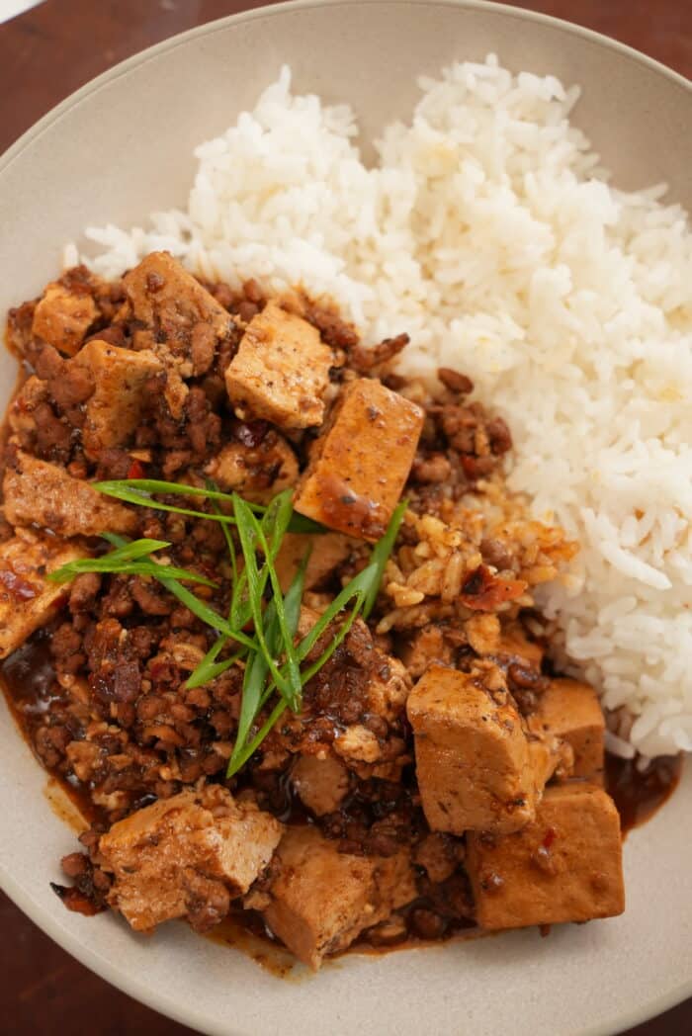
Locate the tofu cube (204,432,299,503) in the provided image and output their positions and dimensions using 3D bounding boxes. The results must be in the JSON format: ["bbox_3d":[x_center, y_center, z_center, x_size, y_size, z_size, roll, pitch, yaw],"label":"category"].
[{"bbox_3d":[-0.023,-0.010,0.199,0.020,0.018,0.018,-5,73,-7],"label":"tofu cube"}]

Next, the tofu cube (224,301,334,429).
[{"bbox_3d":[-0.014,-0.035,0.195,0.021,0.018,0.019,23,76,7],"label":"tofu cube"}]

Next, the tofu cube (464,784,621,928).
[{"bbox_3d":[0.043,0.075,0.183,0.030,0.022,0.025,-2,80,-4],"label":"tofu cube"}]

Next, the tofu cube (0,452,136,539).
[{"bbox_3d":[-0.064,-0.004,0.193,0.025,0.017,0.015,10,85,-5],"label":"tofu cube"}]

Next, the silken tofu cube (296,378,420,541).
[{"bbox_3d":[0.003,-0.012,0.191,0.018,0.020,0.033,23,76,-2],"label":"silken tofu cube"}]

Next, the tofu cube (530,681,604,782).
[{"bbox_3d":[0.052,0.052,0.192,0.017,0.018,0.018,-5,114,15],"label":"tofu cube"}]

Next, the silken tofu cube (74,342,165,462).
[{"bbox_3d":[-0.052,-0.026,0.195,0.018,0.018,0.024,7,80,-1],"label":"silken tofu cube"}]

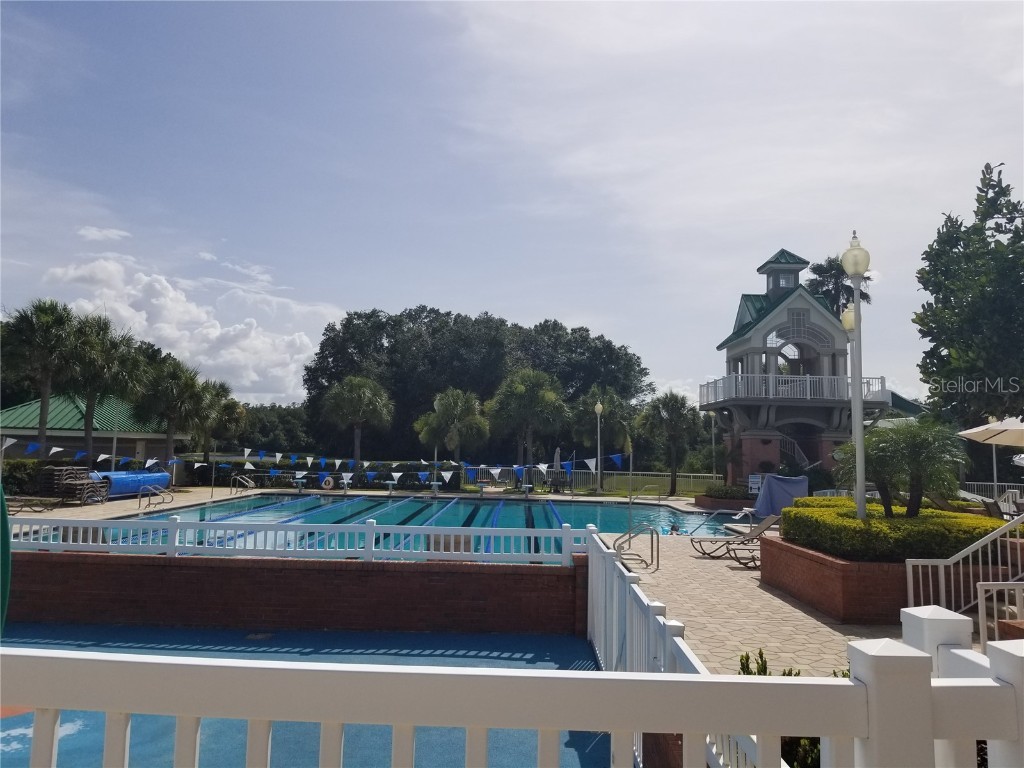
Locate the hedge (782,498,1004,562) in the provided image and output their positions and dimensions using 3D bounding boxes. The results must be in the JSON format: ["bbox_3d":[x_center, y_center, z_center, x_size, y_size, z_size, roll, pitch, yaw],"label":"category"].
[{"bbox_3d":[6.150,2.399,12.780,3.100,0.560,5.000,1,-5,1],"label":"hedge"}]

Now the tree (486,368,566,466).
[{"bbox_3d":[0.800,2.487,42.438,4.420,6.720,4.420,1,-5,1],"label":"tree"}]

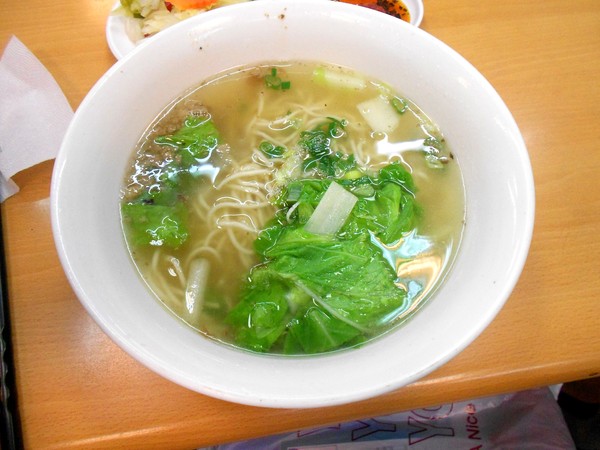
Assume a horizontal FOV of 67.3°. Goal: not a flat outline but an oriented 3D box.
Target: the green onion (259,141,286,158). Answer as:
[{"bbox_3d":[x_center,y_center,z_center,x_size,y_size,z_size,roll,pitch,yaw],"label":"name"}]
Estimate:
[{"bbox_3d":[-0.014,-0.038,0.231,0.013,0.004,0.008,15,64,5],"label":"green onion"}]

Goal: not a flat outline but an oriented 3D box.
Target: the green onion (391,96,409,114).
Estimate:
[{"bbox_3d":[0.054,-0.065,0.247,0.006,0.004,0.010,-20,66,-12],"label":"green onion"}]

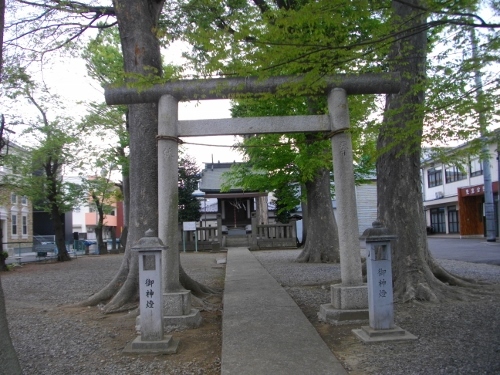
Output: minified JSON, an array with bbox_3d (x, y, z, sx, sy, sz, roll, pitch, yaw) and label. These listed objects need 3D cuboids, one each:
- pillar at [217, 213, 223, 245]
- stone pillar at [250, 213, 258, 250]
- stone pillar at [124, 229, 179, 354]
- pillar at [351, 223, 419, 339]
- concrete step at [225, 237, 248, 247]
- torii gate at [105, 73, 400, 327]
[{"bbox_3d":[-1.873,2.682,28.252,0.320,2.184,0.320,-2,-5,-2],"label":"pillar"},{"bbox_3d":[0.238,2.672,28.286,0.380,2.283,0.380,-2,-5,-2],"label":"stone pillar"},{"bbox_3d":[-1.166,1.204,5.583,0.610,1.400,0.610,-2,-5,-3],"label":"stone pillar"},{"bbox_3d":[1.590,1.104,5.662,0.610,1.371,0.610,-2,-5,-3],"label":"pillar"},{"bbox_3d":[-0.820,3.362,28.674,1.400,0.600,0.700,-2,-5,-2],"label":"concrete step"},{"bbox_3d":[0.090,0.151,6.800,4.466,3.581,0.860,-2,-5,-1],"label":"torii gate"}]

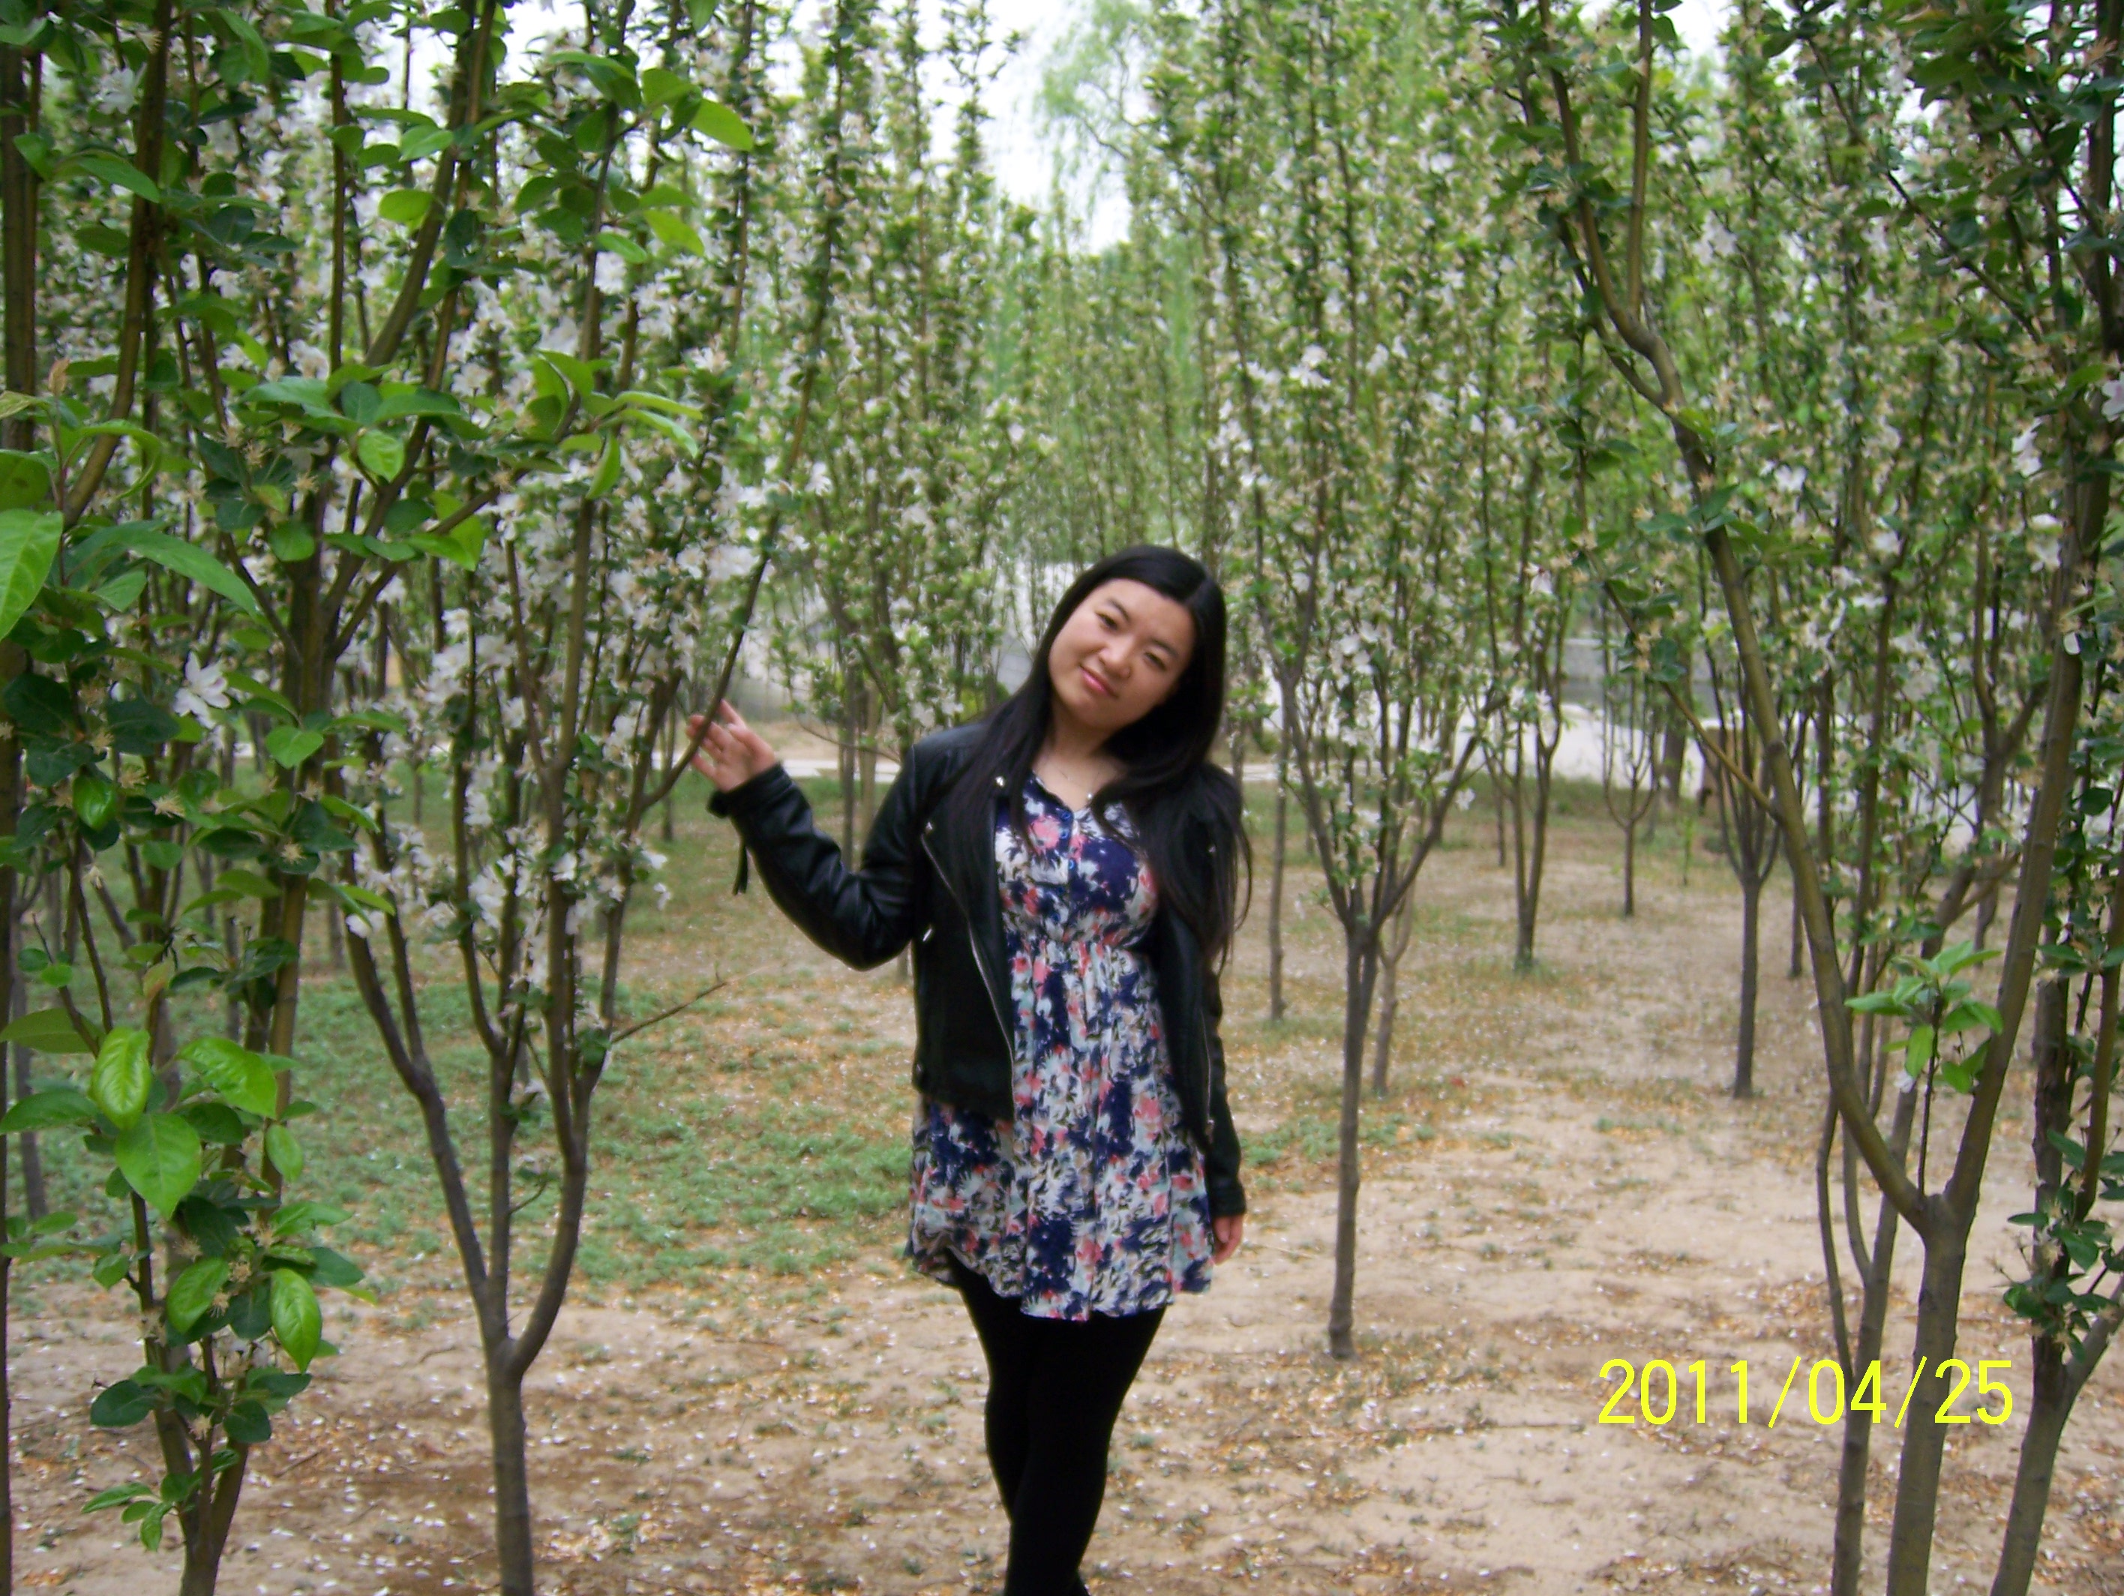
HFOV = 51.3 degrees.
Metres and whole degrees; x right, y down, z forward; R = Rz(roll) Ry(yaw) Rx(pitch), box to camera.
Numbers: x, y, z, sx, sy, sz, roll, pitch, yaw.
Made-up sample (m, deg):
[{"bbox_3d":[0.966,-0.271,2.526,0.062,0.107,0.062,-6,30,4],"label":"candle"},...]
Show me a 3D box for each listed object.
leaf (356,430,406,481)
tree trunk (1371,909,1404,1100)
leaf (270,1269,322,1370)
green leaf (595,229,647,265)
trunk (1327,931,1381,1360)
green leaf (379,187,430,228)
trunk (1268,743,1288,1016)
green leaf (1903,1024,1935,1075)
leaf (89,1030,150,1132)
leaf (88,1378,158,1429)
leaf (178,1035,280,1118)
[{"bbox_3d":[-0.518,-0.260,1.680,0.037,0.037,0.022,0,2,0],"label":"leaf"},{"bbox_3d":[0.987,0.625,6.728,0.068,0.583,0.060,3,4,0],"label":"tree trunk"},{"bbox_3d":[-0.641,0.437,1.850,0.042,0.084,0.030,-10,5,-21],"label":"leaf"},{"bbox_3d":[-0.468,-0.587,2.350,0.056,0.036,0.030,0,5,-11],"label":"green leaf"},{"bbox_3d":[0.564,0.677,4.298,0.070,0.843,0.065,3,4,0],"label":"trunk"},{"bbox_3d":[-0.521,-0.468,1.750,0.041,0.029,0.025,0,2,0],"label":"green leaf"},{"bbox_3d":[0.783,0.319,7.962,0.060,0.992,0.055,1,4,0],"label":"trunk"},{"bbox_3d":[0.912,0.267,2.350,0.033,0.055,0.022,0,2,0],"label":"green leaf"},{"bbox_3d":[-0.767,0.228,1.800,0.050,0.083,0.030,-1,5,-23],"label":"leaf"},{"bbox_3d":[-0.688,0.444,1.620,0.048,0.037,0.030,0,2,0],"label":"leaf"},{"bbox_3d":[-0.572,0.192,1.520,0.069,0.056,0.030,0,2,0],"label":"leaf"}]

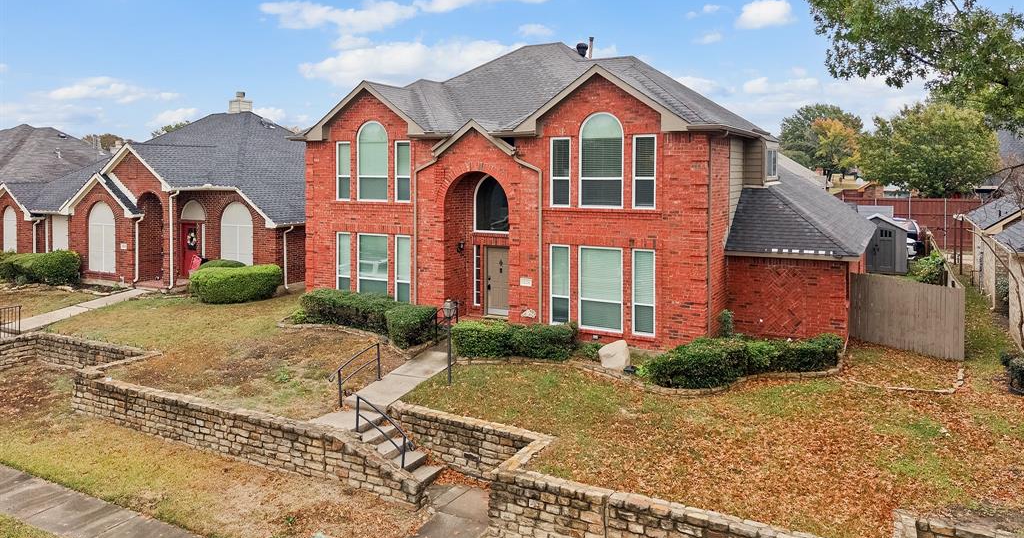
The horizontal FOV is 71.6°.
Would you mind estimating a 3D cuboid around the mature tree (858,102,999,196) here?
[{"bbox_3d":[25.241,-5.856,42.234,7.900,8.200,7.900,4,8,28],"label":"mature tree"}]

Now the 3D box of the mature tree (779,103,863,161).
[{"bbox_3d":[40.148,-15.585,89.962,10.400,10.200,10.400,4,8,28],"label":"mature tree"}]

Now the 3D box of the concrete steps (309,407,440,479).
[{"bbox_3d":[-2.688,3.553,14.190,2.550,1.000,1.200,4,8,28],"label":"concrete steps"}]

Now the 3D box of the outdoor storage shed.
[{"bbox_3d":[14.916,-1.071,28.791,2.140,2.400,2.100,4,8,28],"label":"outdoor storage shed"}]

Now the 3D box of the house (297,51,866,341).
[{"bbox_3d":[3.257,-3.232,24.629,16.500,8.760,13.800,4,8,28],"label":"house"}]

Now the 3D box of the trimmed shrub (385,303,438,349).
[{"bbox_3d":[-2.767,1.502,19.069,0.950,0.900,1.500,4,8,28],"label":"trimmed shrub"}]

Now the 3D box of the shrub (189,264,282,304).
[{"bbox_3d":[-8.857,0.380,22.932,1.550,1.050,2.500,4,8,28],"label":"shrub"}]

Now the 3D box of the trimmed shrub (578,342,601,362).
[{"bbox_3d":[1.894,1.982,17.277,0.600,0.420,0.550,4,8,28],"label":"trimmed shrub"}]

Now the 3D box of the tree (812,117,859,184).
[{"bbox_3d":[36.599,-12.862,78.318,5.800,7.400,5.800,4,8,28],"label":"tree"}]

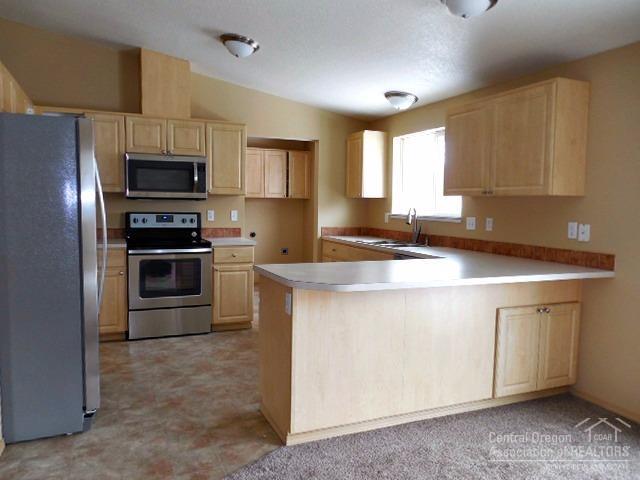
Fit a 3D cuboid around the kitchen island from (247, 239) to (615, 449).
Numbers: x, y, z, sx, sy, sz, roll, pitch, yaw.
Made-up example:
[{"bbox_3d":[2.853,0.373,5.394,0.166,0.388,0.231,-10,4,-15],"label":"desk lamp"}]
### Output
[{"bbox_3d":[0.744,0.615,3.131,2.225,0.940,0.970,-1,5,-24],"label":"kitchen island"}]

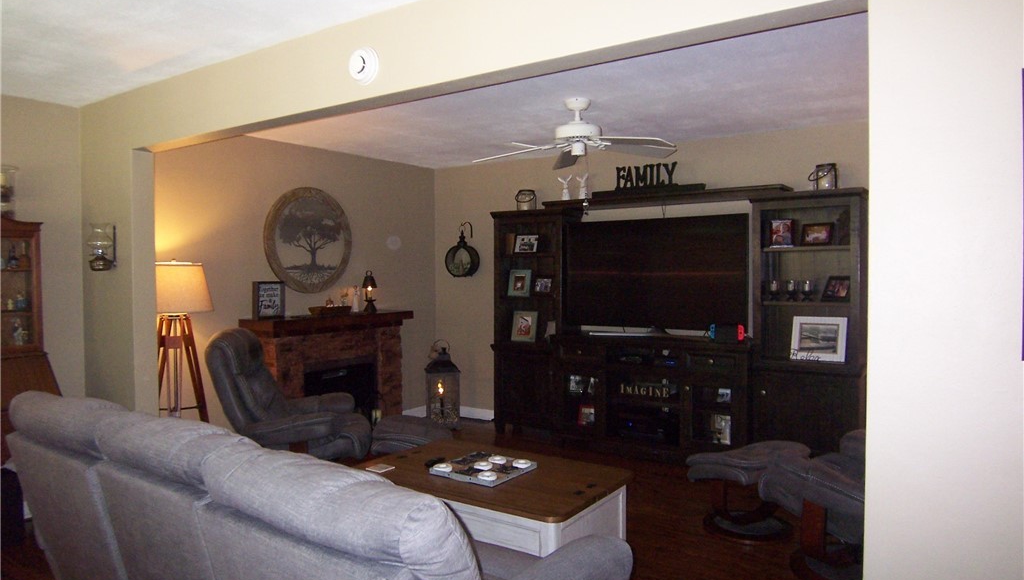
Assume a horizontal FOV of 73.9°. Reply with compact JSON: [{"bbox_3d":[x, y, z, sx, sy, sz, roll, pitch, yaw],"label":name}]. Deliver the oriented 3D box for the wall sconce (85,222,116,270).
[{"bbox_3d":[-2.358,-0.249,3.903,0.145,0.275,0.160,1,2,34],"label":"wall sconce"}]

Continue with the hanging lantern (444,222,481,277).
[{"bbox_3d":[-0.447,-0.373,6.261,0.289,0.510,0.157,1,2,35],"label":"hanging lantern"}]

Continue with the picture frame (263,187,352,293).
[{"bbox_3d":[-1.590,-0.392,5.373,0.039,0.833,0.833,1,2,35],"label":"picture frame"}]

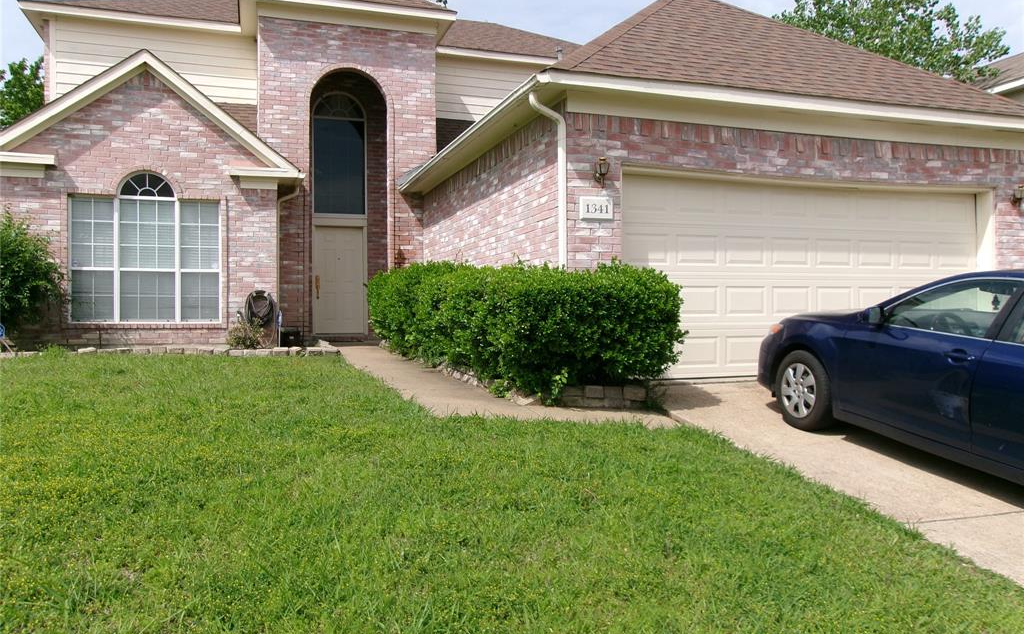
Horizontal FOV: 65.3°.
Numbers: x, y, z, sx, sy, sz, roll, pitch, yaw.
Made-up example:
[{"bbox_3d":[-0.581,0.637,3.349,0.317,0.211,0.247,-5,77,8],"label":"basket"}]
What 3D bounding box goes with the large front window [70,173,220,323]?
[{"bbox_3d":[-5.549,-1.047,12.185,2.094,2.286,0.100,0,-1,-19],"label":"large front window"}]

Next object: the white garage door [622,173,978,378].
[{"bbox_3d":[3.346,-0.417,8.919,4.880,2.130,0.070,0,-1,-19],"label":"white garage door"}]

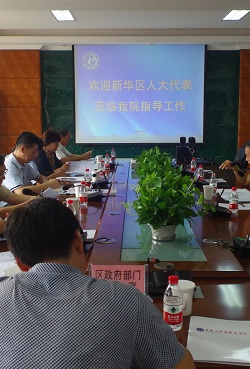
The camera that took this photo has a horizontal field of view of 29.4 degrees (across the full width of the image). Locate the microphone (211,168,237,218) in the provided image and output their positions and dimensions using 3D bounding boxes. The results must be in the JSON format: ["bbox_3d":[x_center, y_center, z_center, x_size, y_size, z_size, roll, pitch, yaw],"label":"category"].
[{"bbox_3d":[0.667,0.037,3.174,0.170,0.330,0.150,0,9,0],"label":"microphone"}]

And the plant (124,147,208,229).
[{"bbox_3d":[0.219,0.001,2.712,0.420,0.420,0.500,0,9,0],"label":"plant"}]

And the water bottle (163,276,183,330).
[{"bbox_3d":[0.160,0.378,1.542,0.063,0.176,0.063,0,9,0],"label":"water bottle"}]

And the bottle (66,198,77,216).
[{"bbox_3d":[-0.309,0.182,2.742,0.061,0.177,0.061,0,9,0],"label":"bottle"}]

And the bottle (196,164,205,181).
[{"bbox_3d":[0.748,-0.115,4.687,0.063,0.176,0.063,0,9,0],"label":"bottle"}]

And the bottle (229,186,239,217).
[{"bbox_3d":[0.748,0.108,3.261,0.063,0.176,0.063,0,9,0],"label":"bottle"}]

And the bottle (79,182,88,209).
[{"bbox_3d":[-0.297,0.073,3.433,0.061,0.177,0.061,0,9,0],"label":"bottle"}]

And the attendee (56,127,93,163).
[{"bbox_3d":[-0.786,-0.147,6.355,0.740,1.250,0.500,0,9,3],"label":"attendee"}]

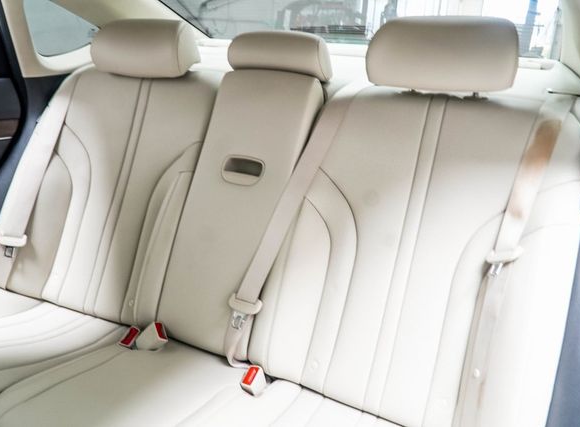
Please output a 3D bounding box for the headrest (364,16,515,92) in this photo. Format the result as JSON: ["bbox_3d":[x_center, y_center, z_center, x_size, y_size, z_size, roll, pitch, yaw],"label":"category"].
[{"bbox_3d":[0.287,-0.304,0.949,0.275,0.136,0.121,10,23,24],"label":"headrest"}]

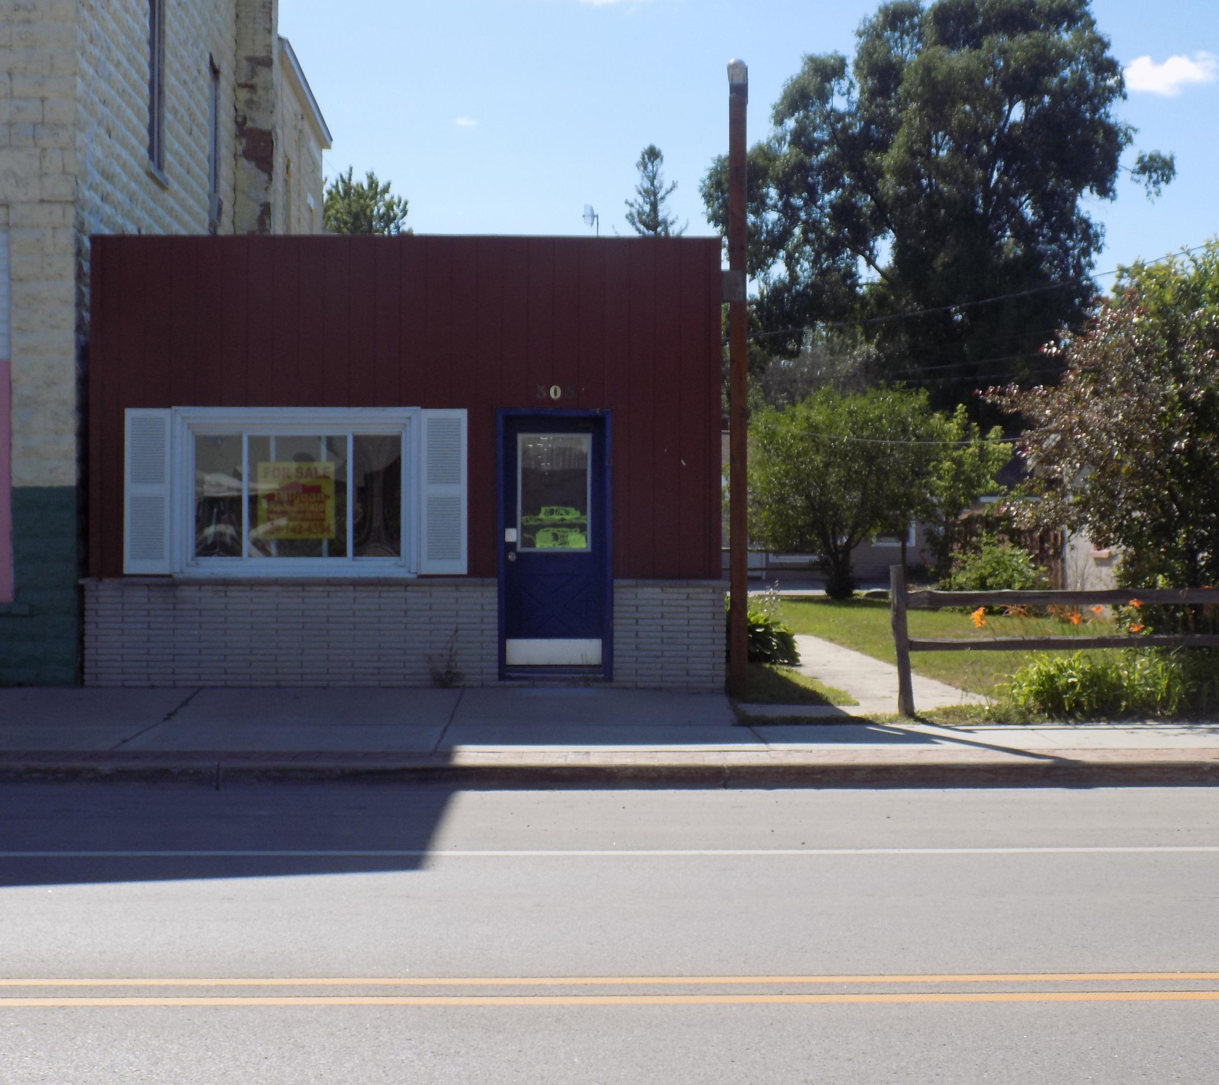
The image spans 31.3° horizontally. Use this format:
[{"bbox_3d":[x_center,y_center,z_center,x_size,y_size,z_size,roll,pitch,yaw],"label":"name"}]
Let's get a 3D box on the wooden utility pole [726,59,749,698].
[{"bbox_3d":[1.030,-1.310,17.350,0.170,5.100,0.170,0,-1,-1],"label":"wooden utility pole"}]

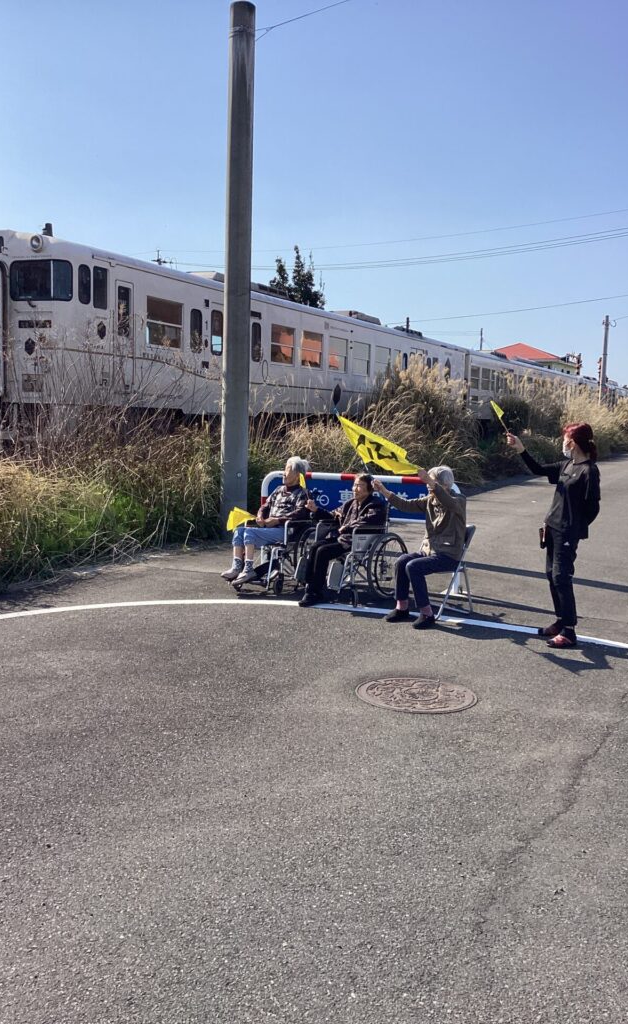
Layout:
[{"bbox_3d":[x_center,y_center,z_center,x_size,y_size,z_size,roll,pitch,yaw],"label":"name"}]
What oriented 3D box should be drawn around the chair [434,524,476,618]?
[{"bbox_3d":[1.042,0.470,7.658,0.460,0.735,0.460,-2,7,-35],"label":"chair"}]

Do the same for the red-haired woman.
[{"bbox_3d":[1.755,0.150,6.746,0.500,1.620,0.520,-1,7,-28],"label":"red-haired woman"}]

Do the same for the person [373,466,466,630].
[{"bbox_3d":[0.881,0.247,7.444,0.760,1.210,0.560,-3,8,-39],"label":"person"}]

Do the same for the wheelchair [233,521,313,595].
[{"bbox_3d":[-0.276,0.267,8.386,1.000,0.880,0.600,-3,8,-40],"label":"wheelchair"}]

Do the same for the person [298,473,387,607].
[{"bbox_3d":[0.251,0.226,7.927,0.860,1.100,0.520,-4,8,-44],"label":"person"}]

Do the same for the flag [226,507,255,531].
[{"bbox_3d":[-0.638,0.051,8.053,0.230,0.220,0.120,5,7,23],"label":"flag"}]

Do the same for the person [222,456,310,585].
[{"bbox_3d":[-0.413,0.078,8.357,0.840,1.130,0.500,-2,7,-35],"label":"person"}]

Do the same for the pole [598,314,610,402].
[{"bbox_3d":[16.301,-7.172,51.965,0.280,7.800,0.280,5,7,26],"label":"pole"}]

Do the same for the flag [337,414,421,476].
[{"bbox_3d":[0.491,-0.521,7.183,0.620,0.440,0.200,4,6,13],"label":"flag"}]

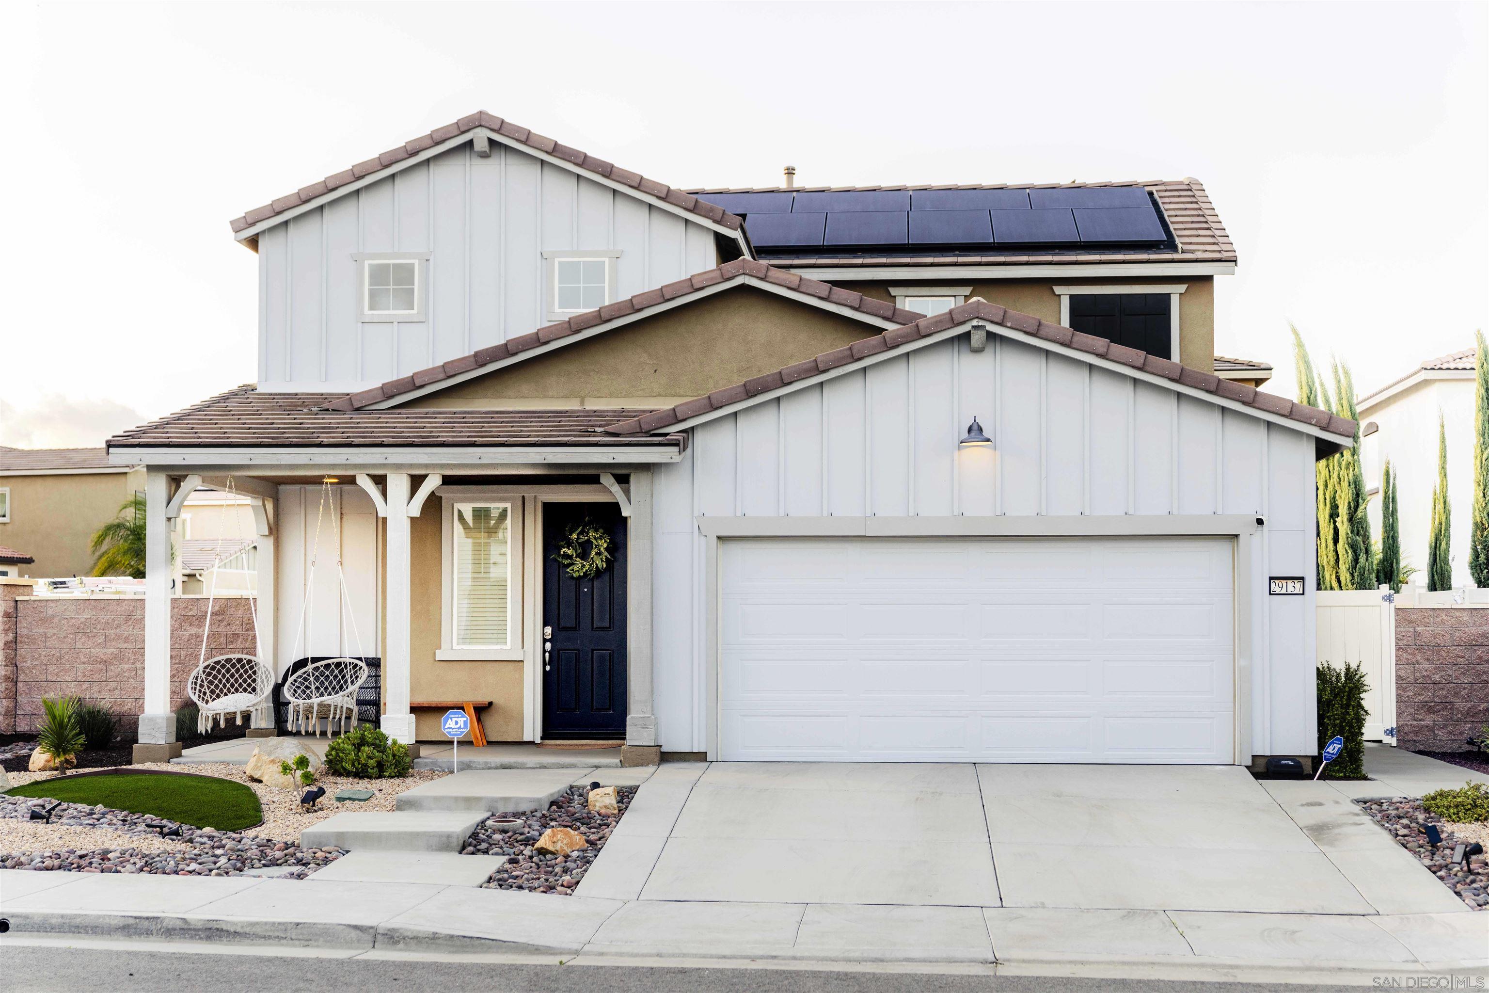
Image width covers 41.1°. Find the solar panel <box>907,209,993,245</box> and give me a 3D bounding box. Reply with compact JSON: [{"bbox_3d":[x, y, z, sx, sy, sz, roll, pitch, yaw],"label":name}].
[{"bbox_3d":[2.636,-3.454,25.372,1.046,0.050,1.558,0,23,5],"label":"solar panel"}]

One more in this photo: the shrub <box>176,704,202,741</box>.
[{"bbox_3d":[-6.406,2.600,22.800,0.440,0.420,0.440,0,-3,5],"label":"shrub"}]

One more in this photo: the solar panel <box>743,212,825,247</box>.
[{"bbox_3d":[0.514,-3.397,25.453,1.046,0.050,1.560,0,23,5],"label":"solar panel"}]

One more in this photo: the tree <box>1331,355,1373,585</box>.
[{"bbox_3d":[9.150,0.473,29.883,0.652,5.279,0.652,0,-3,5],"label":"tree"}]

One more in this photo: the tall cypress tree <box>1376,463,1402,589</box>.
[{"bbox_3d":[9.379,1.240,28.821,0.364,3.639,0.364,0,-3,5],"label":"tall cypress tree"}]

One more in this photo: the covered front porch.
[{"bbox_3d":[-3.183,1.102,20.111,5.195,2.967,2.950,0,-3,5],"label":"covered front porch"}]

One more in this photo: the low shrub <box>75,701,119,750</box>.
[{"bbox_3d":[-7.011,2.483,21.500,0.500,0.530,0.500,0,-3,5],"label":"low shrub"}]

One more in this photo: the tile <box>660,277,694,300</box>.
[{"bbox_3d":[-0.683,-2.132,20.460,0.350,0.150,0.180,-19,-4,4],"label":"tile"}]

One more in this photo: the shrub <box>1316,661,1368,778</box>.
[{"bbox_3d":[5.527,2.050,18.390,0.496,1.034,0.600,0,-3,5],"label":"shrub"}]

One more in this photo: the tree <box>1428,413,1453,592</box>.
[{"bbox_3d":[9.812,0.990,28.000,0.380,4.350,0.380,0,-3,5],"label":"tree"}]

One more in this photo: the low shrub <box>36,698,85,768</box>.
[{"bbox_3d":[-6.300,2.188,18.300,0.460,0.700,0.460,0,-3,5],"label":"low shrub"}]

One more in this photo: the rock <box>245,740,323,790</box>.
[{"bbox_3d":[-4.106,2.380,17.650,0.670,0.420,0.550,0,-3,5],"label":"rock"}]

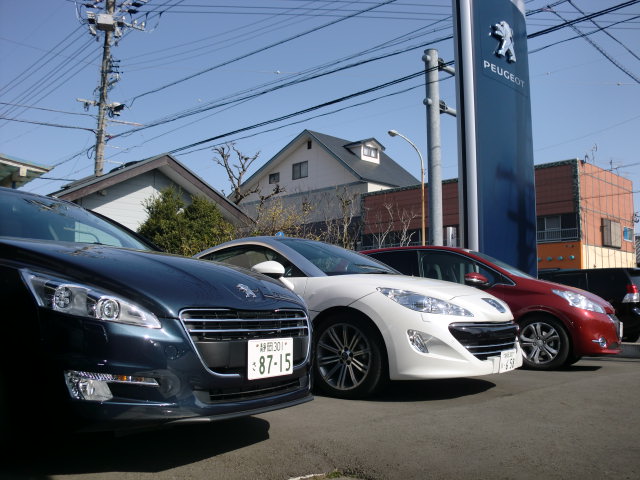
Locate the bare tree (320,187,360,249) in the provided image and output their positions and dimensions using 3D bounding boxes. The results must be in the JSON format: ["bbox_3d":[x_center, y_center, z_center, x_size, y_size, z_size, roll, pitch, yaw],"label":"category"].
[{"bbox_3d":[0.500,0.509,14.530,1.000,3.472,1.000,0,-6,0],"label":"bare tree"}]

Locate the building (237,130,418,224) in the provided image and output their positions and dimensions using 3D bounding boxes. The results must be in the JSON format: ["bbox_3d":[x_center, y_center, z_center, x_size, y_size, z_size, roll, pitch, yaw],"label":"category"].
[{"bbox_3d":[0.400,-0.518,41.971,12.077,11.453,6.879,-6,-9,44],"label":"building"}]

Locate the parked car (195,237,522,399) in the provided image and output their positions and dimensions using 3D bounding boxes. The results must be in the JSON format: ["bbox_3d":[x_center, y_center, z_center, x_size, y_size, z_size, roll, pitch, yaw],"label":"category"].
[{"bbox_3d":[-0.233,0.679,6.287,4.290,1.360,1.845,-5,-8,39],"label":"parked car"}]

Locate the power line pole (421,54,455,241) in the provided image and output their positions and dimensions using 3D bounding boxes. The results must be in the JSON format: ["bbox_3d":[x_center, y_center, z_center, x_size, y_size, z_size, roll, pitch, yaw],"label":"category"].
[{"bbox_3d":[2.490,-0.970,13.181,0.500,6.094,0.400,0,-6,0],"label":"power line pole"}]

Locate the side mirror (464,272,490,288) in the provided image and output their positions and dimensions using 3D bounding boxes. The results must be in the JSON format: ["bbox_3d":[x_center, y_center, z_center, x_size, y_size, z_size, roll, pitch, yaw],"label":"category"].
[{"bbox_3d":[1.811,0.466,7.440,0.170,0.160,0.240,-4,-7,30],"label":"side mirror"}]

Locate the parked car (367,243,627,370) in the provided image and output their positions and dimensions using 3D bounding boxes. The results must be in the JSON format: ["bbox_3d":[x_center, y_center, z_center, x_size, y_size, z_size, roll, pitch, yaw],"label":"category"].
[{"bbox_3d":[1.776,0.855,8.488,3.960,1.460,1.740,-4,-7,30],"label":"parked car"}]

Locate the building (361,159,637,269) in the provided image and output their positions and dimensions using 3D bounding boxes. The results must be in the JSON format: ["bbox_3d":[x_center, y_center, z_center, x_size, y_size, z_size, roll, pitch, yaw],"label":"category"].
[{"bbox_3d":[8.578,0.741,32.174,11.497,6.724,6.333,-6,-9,44],"label":"building"}]

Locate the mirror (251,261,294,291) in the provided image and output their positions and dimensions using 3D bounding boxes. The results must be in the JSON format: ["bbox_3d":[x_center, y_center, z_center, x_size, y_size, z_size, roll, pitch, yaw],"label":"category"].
[{"bbox_3d":[-0.390,0.269,5.202,0.170,0.170,0.250,-5,-8,39],"label":"mirror"}]

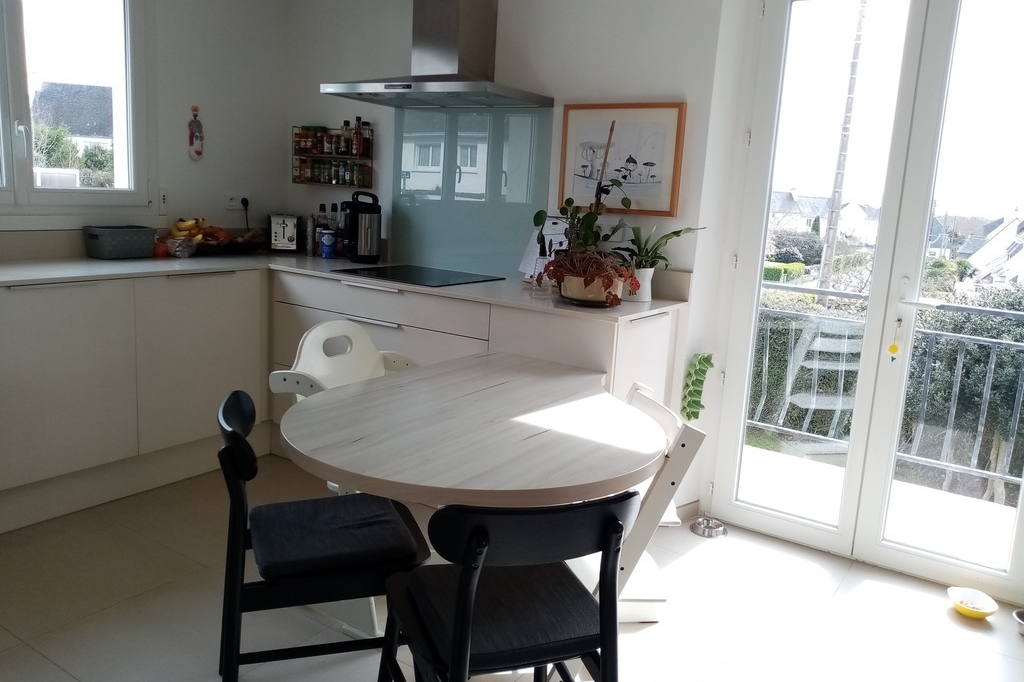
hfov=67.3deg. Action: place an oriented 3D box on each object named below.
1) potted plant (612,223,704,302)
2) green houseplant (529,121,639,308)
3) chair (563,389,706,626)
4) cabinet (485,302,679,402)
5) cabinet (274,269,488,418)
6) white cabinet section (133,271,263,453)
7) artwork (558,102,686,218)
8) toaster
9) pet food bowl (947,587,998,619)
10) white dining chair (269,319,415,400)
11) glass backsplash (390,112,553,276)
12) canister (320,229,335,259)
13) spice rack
[{"bbox_3d":[0.553,-0.295,2.925,0.300,0.301,0.250,11,13,33],"label":"potted plant"},{"bbox_3d":[0.289,-0.470,2.822,0.330,0.655,0.320,11,13,33],"label":"green houseplant"},{"bbox_3d":[0.284,0.540,2.165,0.490,0.790,0.455,2,11,-7],"label":"chair"},{"bbox_3d":[0.280,0.238,3.014,0.520,0.772,0.575,11,13,33],"label":"cabinet"},{"bbox_3d":[-0.435,0.105,3.484,1.205,0.772,0.575,11,13,33],"label":"cabinet"},{"bbox_3d":[-1.550,0.028,3.444,0.560,0.720,0.605,10,13,32],"label":"white cabinet section"},{"bbox_3d":[0.431,-0.732,3.102,0.535,0.425,0.022,11,13,33],"label":"artwork"},{"bbox_3d":[-1.193,-0.561,4.051,0.165,0.195,0.270,0,11,-15],"label":"toaster"},{"bbox_3d":[1.569,0.904,2.625,0.155,0.045,0.155,11,13,33],"label":"pet food bowl"},{"bbox_3d":[-0.438,0.391,2.465,0.530,0.885,0.460,11,13,33],"label":"white dining chair"},{"bbox_3d":[-0.221,-0.693,3.561,0.905,0.751,0.012,11,13,33],"label":"glass backsplash"},{"bbox_3d":[-0.928,-0.490,3.903,0.070,0.142,0.070,1,11,-13],"label":"canister"},{"bbox_3d":[-0.932,-0.960,3.958,0.500,0.325,0.094,11,13,33],"label":"spice rack"}]

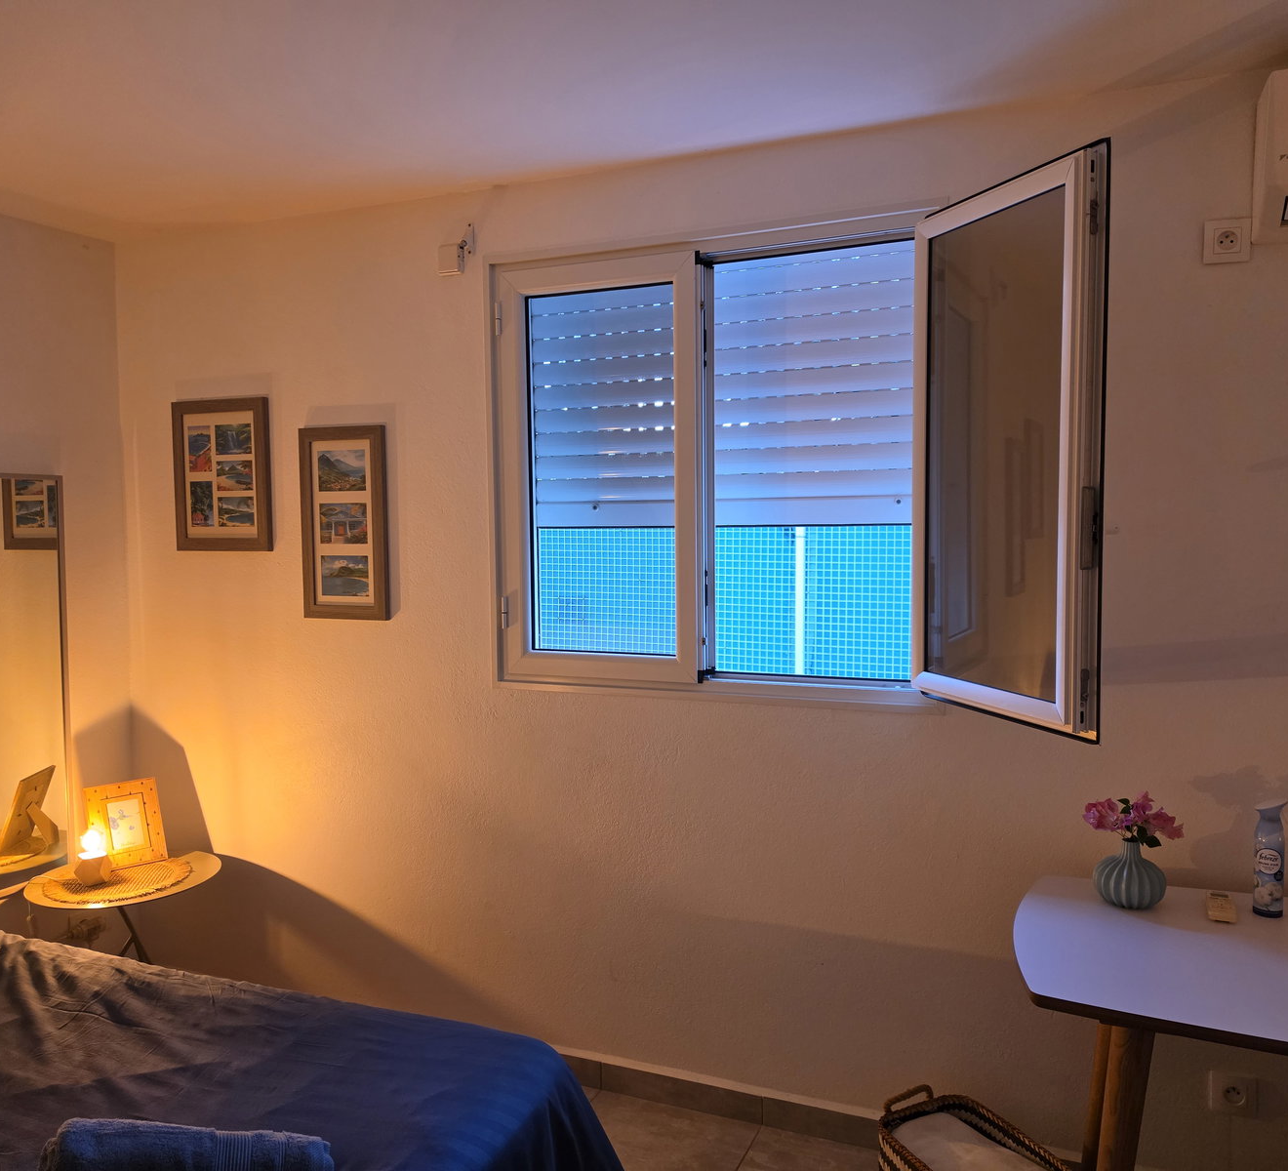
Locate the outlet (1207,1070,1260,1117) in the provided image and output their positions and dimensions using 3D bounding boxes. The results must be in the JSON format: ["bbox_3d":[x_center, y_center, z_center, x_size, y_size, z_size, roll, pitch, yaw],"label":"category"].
[{"bbox_3d":[1.234,1.068,2.170,0.085,0.085,0.014,1,3,24],"label":"outlet"}]

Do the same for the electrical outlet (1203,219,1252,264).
[{"bbox_3d":[1.186,-0.699,2.106,0.085,0.087,0.014,1,3,24],"label":"electrical outlet"}]

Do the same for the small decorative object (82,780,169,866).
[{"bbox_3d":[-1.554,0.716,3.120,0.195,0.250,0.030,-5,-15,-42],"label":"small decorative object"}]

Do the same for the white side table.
[{"bbox_3d":[-1.496,1.096,3.007,0.505,0.518,0.505,-2,3,-27],"label":"white side table"}]

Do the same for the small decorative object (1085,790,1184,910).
[{"bbox_3d":[0.977,0.527,2.076,0.185,0.226,0.150,1,3,25],"label":"small decorative object"}]

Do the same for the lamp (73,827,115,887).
[{"bbox_3d":[-1.563,0.766,2.951,0.098,0.152,0.098,-2,3,-28],"label":"lamp"}]

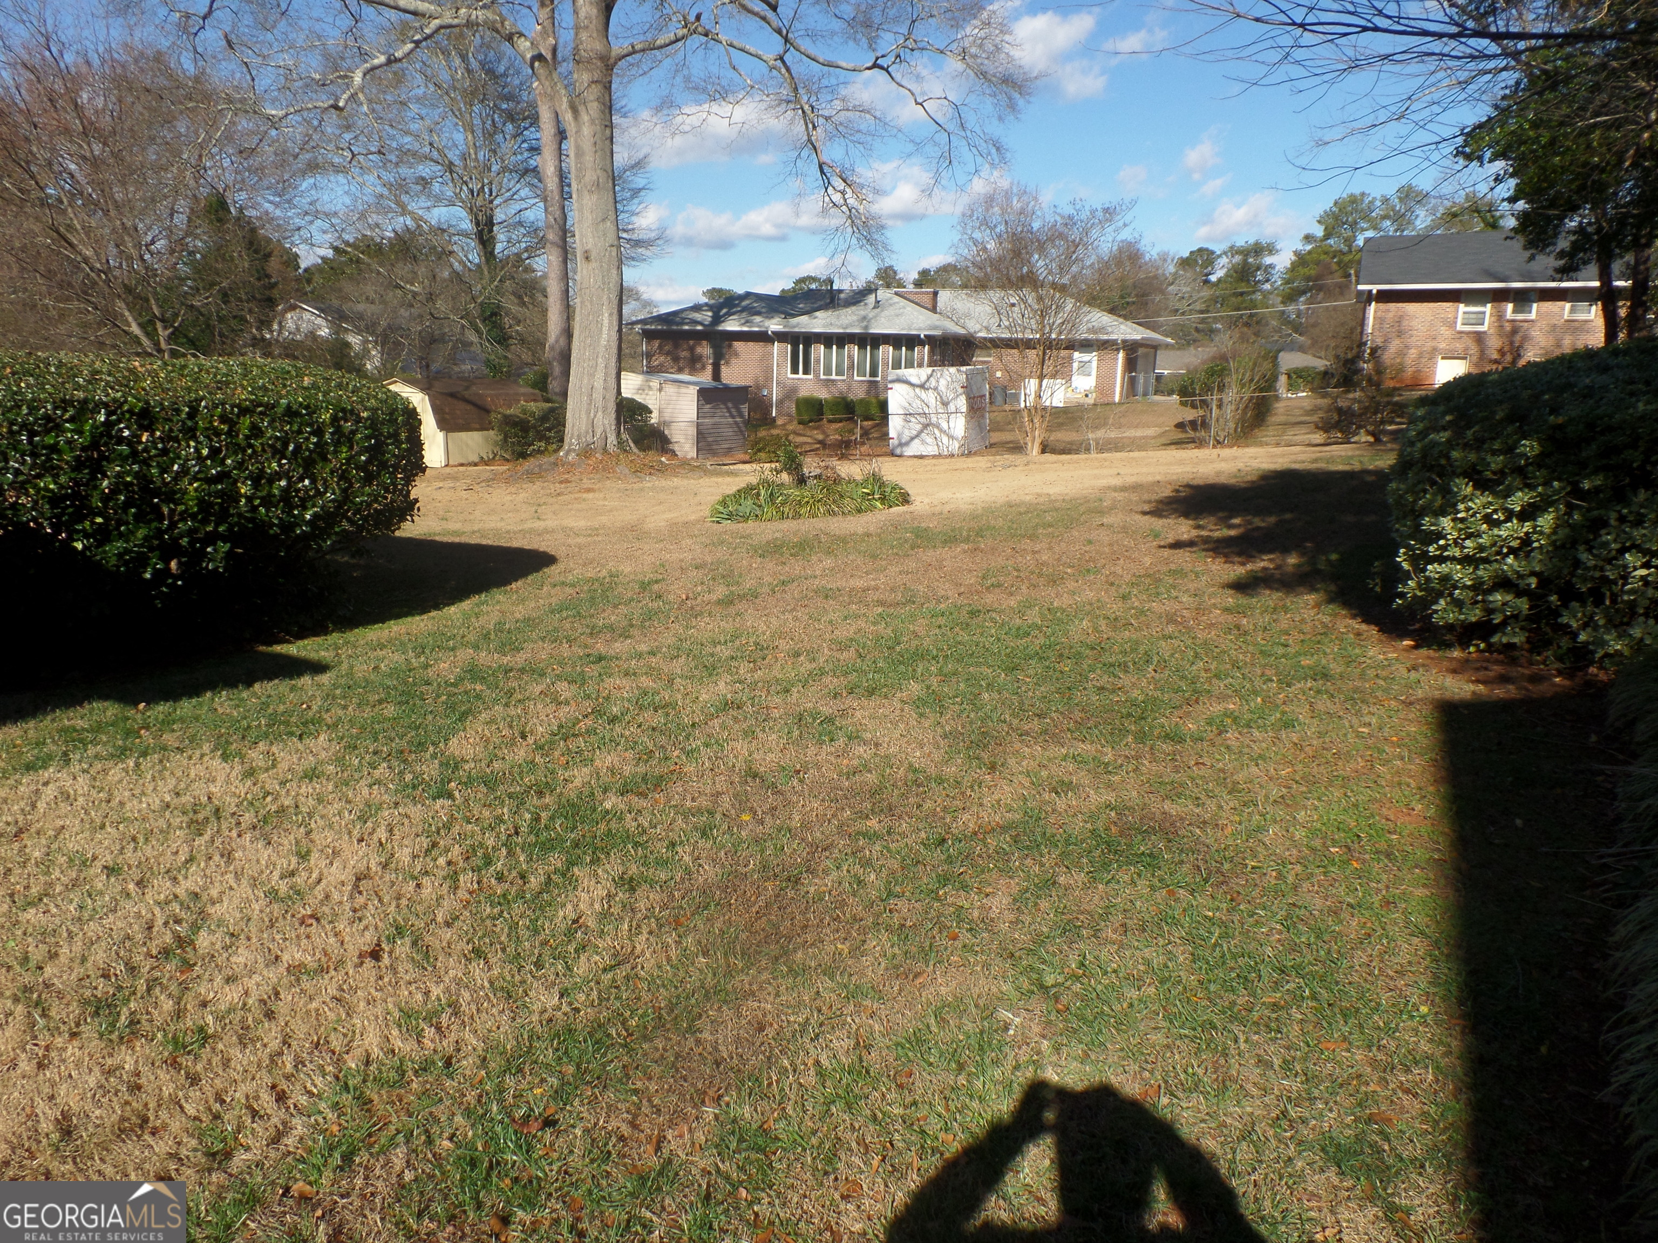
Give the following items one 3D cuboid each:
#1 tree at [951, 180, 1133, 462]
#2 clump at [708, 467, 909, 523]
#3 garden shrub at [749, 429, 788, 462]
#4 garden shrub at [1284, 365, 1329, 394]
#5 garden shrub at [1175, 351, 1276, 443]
[{"bbox_3d":[5.125,-7.291,27.000,4.293,6.350,4.293,4,12,10],"label":"tree"},{"bbox_3d":[-0.289,-1.903,16.100,2.947,0.616,2.800,1,12,-1],"label":"clump"},{"bbox_3d":[-1.650,-4.831,30.200,1.277,0.851,1.277,1,12,-3],"label":"garden shrub"},{"bbox_3d":[29.373,-14.908,68.000,2.509,1.692,2.007,6,13,22],"label":"garden shrub"},{"bbox_3d":[9.713,-5.500,27.000,2.340,2.199,2.106,5,12,19],"label":"garden shrub"}]

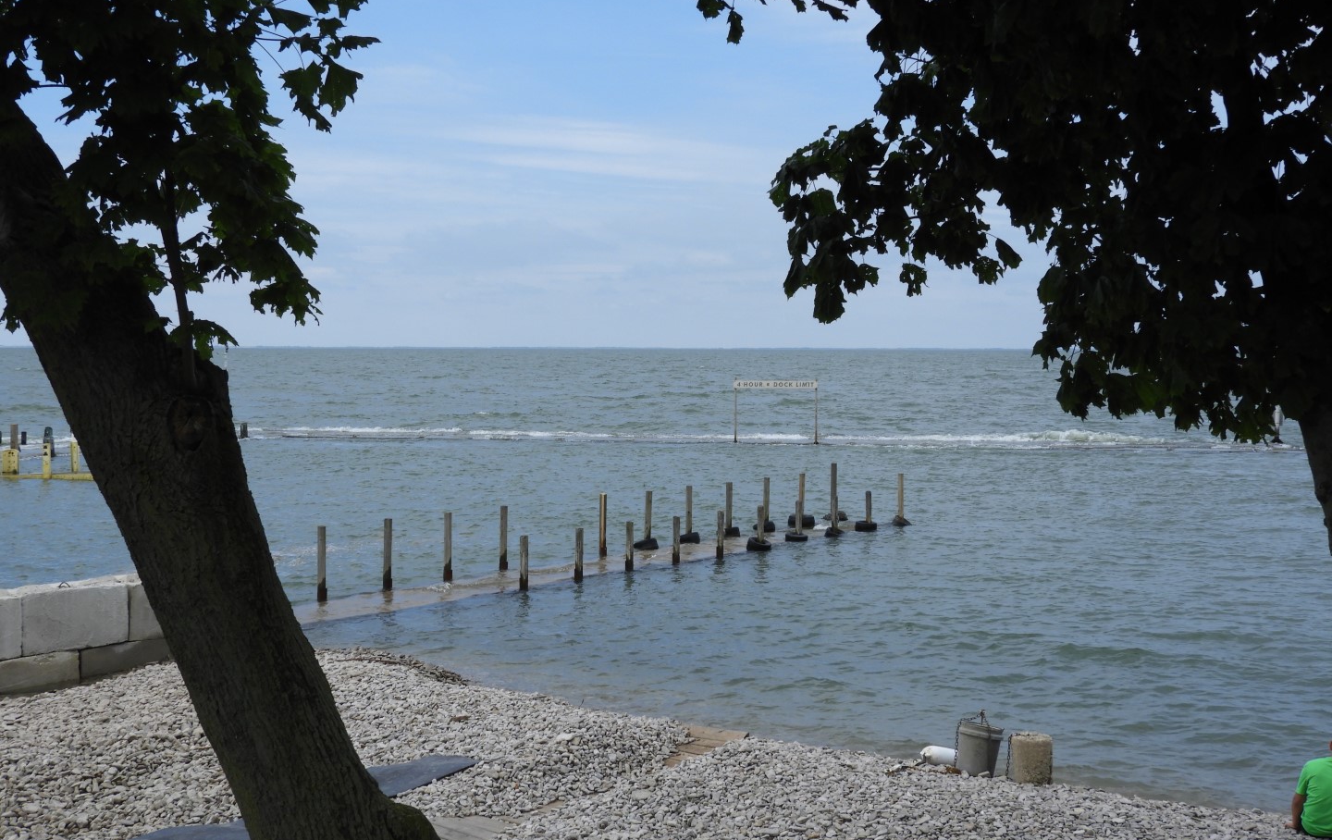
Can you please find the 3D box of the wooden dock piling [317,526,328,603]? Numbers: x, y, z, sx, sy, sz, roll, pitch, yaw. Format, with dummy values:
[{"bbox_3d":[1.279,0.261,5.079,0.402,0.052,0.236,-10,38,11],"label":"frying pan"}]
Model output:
[{"bbox_3d":[-4.838,2.024,24.342,0.113,1.067,0.113,2,3,36],"label":"wooden dock piling"}]

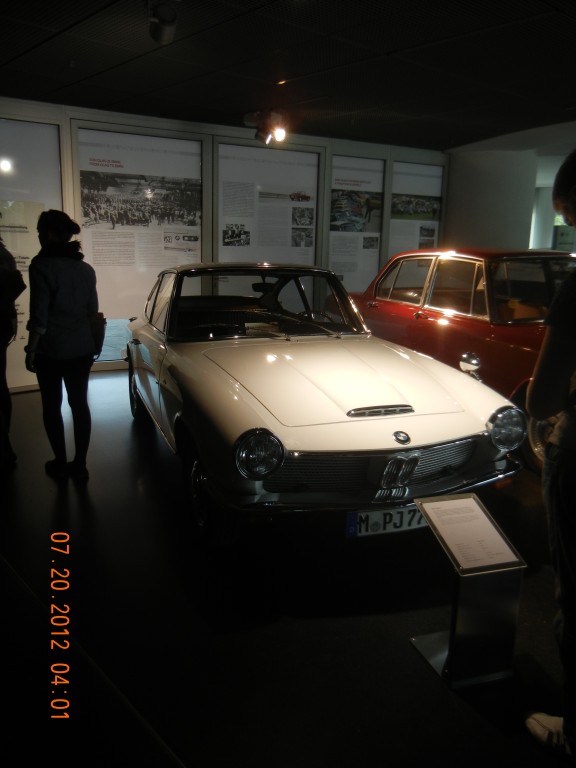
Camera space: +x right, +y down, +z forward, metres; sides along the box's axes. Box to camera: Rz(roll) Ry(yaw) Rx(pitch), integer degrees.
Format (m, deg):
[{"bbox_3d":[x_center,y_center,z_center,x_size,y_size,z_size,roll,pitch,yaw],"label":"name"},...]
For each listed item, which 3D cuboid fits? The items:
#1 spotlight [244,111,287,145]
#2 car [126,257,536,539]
[{"bbox_3d":[-0.196,-2.235,5.800,0.310,0.270,0.230,-4,14,-21],"label":"spotlight"},{"bbox_3d":[-0.237,-0.165,4.540,1.580,1.280,4.060,-4,14,-21],"label":"car"}]

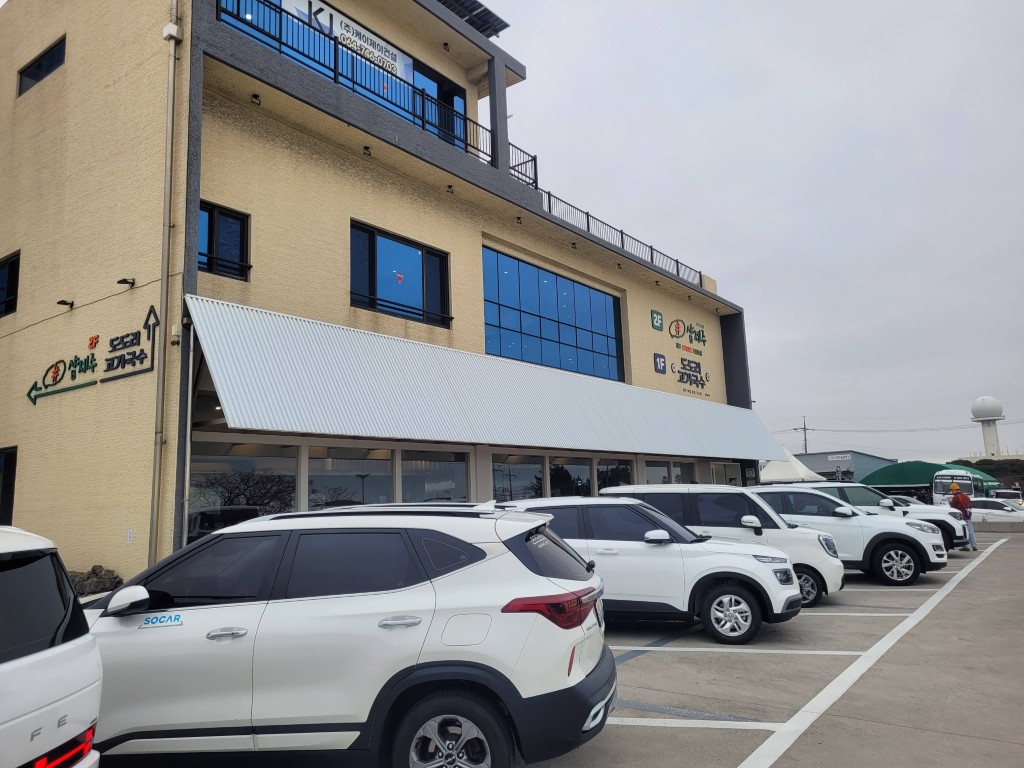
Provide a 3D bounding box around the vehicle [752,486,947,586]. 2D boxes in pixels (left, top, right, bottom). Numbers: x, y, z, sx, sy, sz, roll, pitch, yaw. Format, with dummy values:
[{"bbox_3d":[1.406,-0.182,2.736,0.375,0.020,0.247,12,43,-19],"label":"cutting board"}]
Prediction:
[{"bbox_3d":[5.290,2.696,13.900,4.480,1.650,1.850,-4,-9,16],"label":"vehicle"}]

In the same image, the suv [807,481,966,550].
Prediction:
[{"bbox_3d":[7.278,3.021,16.726,4.700,1.710,1.890,-4,-9,16],"label":"suv"}]

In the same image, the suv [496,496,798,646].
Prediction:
[{"bbox_3d":[1.460,2.195,9.427,4.040,1.575,1.770,-4,-9,16],"label":"suv"}]

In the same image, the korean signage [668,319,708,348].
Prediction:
[{"bbox_3d":[6.093,-1.870,26.524,0.100,1.017,3.144,-8,-11,36],"label":"korean signage"}]

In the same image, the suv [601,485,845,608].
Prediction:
[{"bbox_3d":[3.135,2.412,11.682,3.595,1.700,1.595,-4,-9,16],"label":"suv"}]

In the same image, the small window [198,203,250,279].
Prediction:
[{"bbox_3d":[-4.631,-2.272,12.200,0.150,1.168,1.100,-8,-11,36],"label":"small window"}]

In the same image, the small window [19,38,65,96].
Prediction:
[{"bbox_3d":[-8.896,-5.998,14.626,2.115,0.587,0.150,-8,-11,36],"label":"small window"}]

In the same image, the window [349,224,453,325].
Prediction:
[{"bbox_3d":[-2.159,-2.143,15.495,0.150,1.710,2.816,-8,-11,36],"label":"window"}]

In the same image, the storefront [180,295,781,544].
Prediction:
[{"bbox_3d":[2.533,2.062,18.855,1.387,4.559,22.095,-8,-11,36],"label":"storefront"}]

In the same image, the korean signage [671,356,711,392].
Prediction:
[{"bbox_3d":[6.157,-0.386,26.319,0.100,0.978,3.240,-8,-11,36],"label":"korean signage"}]

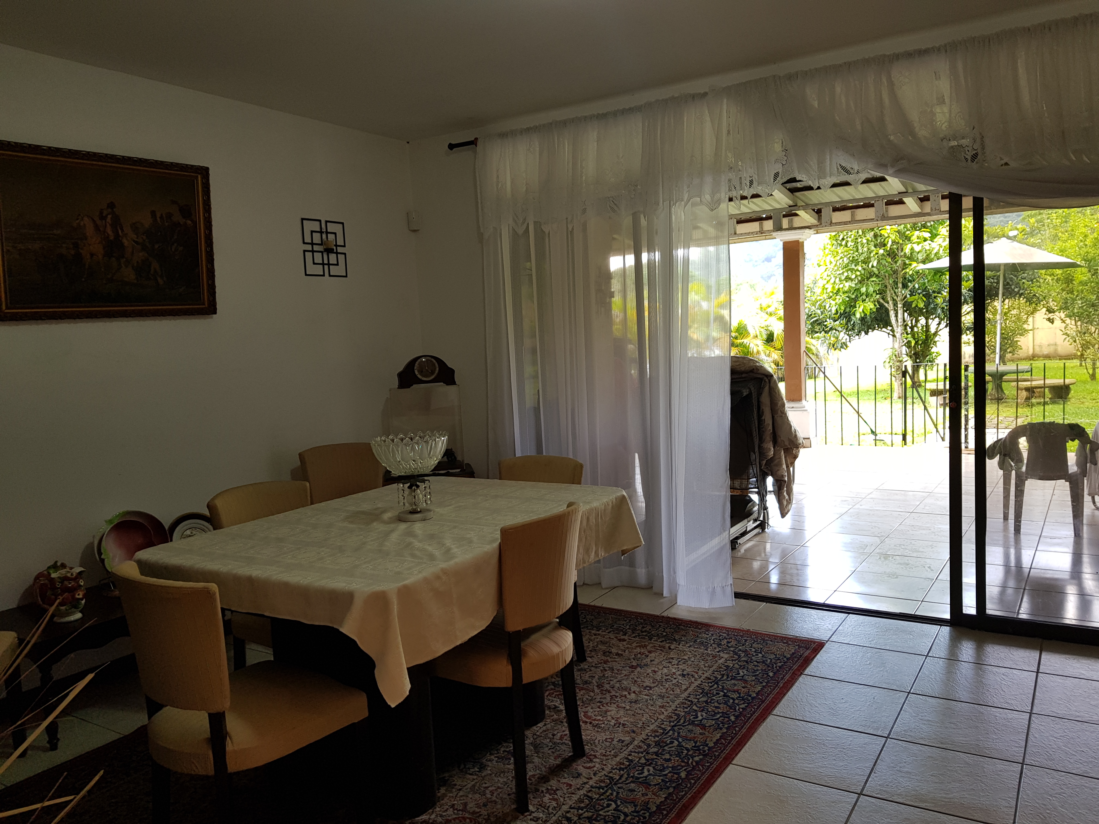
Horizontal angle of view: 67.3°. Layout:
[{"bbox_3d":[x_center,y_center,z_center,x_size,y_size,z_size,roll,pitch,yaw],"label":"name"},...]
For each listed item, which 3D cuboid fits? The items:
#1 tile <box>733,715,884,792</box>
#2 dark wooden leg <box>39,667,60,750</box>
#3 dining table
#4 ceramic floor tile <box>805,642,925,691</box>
[{"bbox_3d":[0.862,1.128,2.725,0.402,0.012,0.402,0,6,33],"label":"tile"},{"bbox_3d":[-1.823,1.081,3.006,0.052,0.322,0.052,0,6,33],"label":"dark wooden leg"},{"bbox_3d":[-0.477,0.773,3.012,1.077,0.788,1.467,0,6,33],"label":"dining table"},{"bbox_3d":[1.330,1.065,3.468,0.403,0.010,0.403,0,6,34],"label":"ceramic floor tile"}]

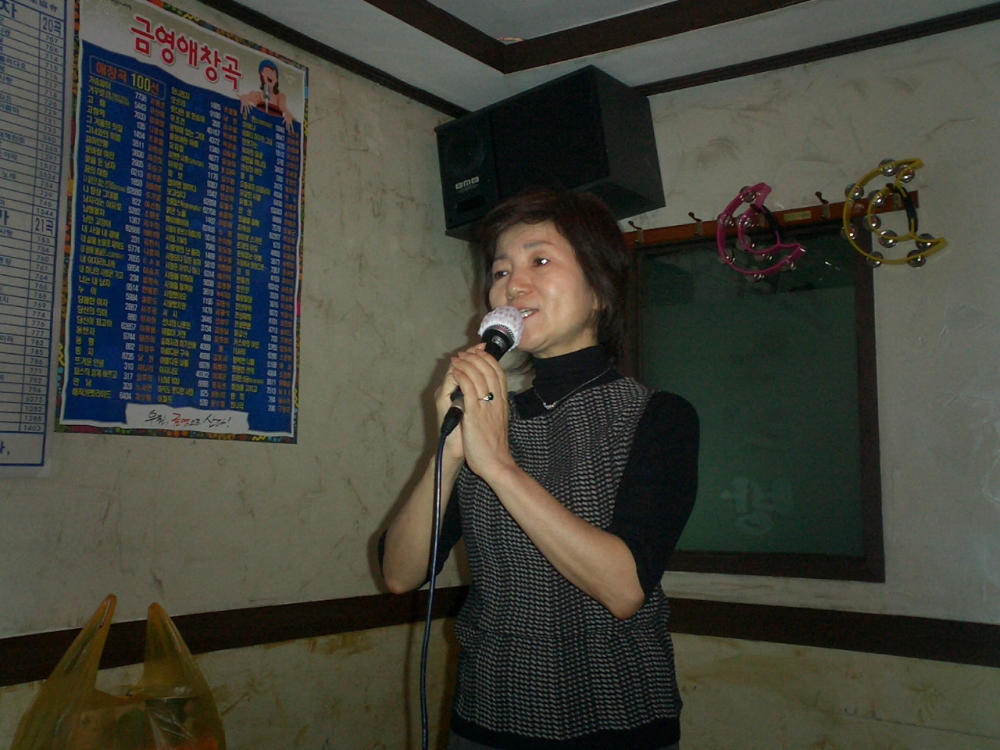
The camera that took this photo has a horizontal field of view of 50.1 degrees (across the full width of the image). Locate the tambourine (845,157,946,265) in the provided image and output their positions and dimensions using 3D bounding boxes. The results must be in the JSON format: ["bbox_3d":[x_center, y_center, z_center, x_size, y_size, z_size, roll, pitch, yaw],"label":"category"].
[{"bbox_3d":[0.914,-0.373,2.484,0.223,0.237,0.045,-3,-7,36],"label":"tambourine"}]

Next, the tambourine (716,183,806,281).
[{"bbox_3d":[0.652,-0.361,2.672,0.225,0.234,0.045,-3,-7,36],"label":"tambourine"}]

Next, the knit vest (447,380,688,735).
[{"bbox_3d":[0.092,0.248,1.520,0.350,0.482,0.260,-3,-7,32],"label":"knit vest"}]

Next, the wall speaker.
[{"bbox_3d":[0.132,-0.568,2.910,0.505,0.302,0.306,-13,-11,34],"label":"wall speaker"}]

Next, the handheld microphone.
[{"bbox_3d":[-0.025,-0.006,1.262,0.056,0.056,0.230,-8,35,30],"label":"handheld microphone"}]

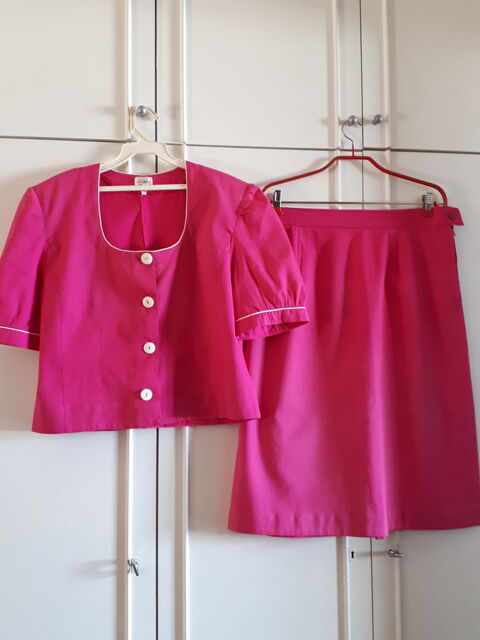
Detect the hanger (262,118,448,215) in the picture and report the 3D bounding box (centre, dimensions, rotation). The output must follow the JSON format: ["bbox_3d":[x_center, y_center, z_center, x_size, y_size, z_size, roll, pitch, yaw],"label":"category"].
[{"bbox_3d":[0.251,-0.337,1.095,0.428,0.213,0.026,0,-3,-6],"label":"hanger"}]

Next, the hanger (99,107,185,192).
[{"bbox_3d":[-0.200,-0.357,1.046,0.401,0.184,0.016,-3,-3,-6],"label":"hanger"}]

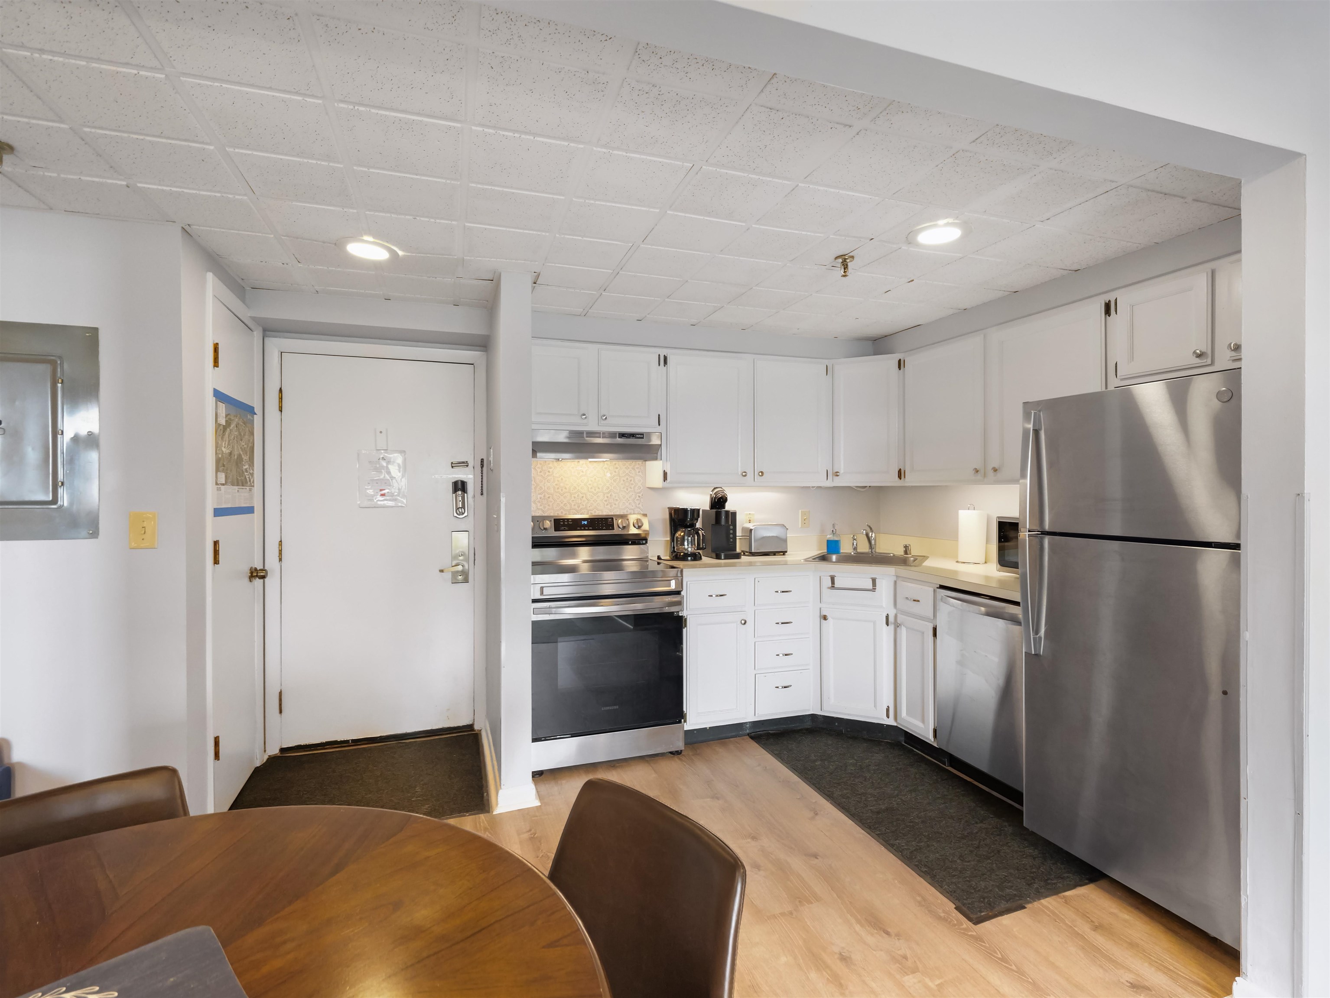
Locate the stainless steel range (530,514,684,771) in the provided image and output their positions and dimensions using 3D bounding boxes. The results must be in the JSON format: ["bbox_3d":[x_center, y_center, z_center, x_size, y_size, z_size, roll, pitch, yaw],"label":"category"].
[{"bbox_3d":[-0.352,0.674,3.134,0.760,1.170,0.670,0,1,-19],"label":"stainless steel range"}]

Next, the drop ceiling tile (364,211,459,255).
[{"bbox_3d":[-0.885,-0.939,2.180,0.280,0.020,0.280,0,1,-19],"label":"drop ceiling tile"}]

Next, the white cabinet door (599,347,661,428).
[{"bbox_3d":[-0.190,-0.591,3.300,0.338,0.408,0.022,-1,1,-19],"label":"white cabinet door"}]

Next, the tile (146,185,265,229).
[{"bbox_3d":[-1.460,-0.936,1.987,0.280,0.020,0.280,0,1,-19],"label":"tile"}]

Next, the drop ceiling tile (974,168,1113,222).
[{"bbox_3d":[1.148,-0.931,1.876,0.290,0.020,0.290,-1,2,-19],"label":"drop ceiling tile"}]

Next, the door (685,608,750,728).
[{"bbox_3d":[0.268,0.866,3.154,0.326,0.561,0.022,0,0,-18],"label":"door"}]

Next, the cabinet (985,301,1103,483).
[{"bbox_3d":[1.742,-0.431,2.672,0.335,0.725,0.550,0,1,-19],"label":"cabinet"}]

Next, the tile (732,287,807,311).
[{"bbox_3d":[0.489,-0.965,2.958,0.282,0.020,0.285,-1,1,-19],"label":"tile"}]

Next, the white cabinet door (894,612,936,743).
[{"bbox_3d":[1.224,0.865,3.014,0.022,0.561,0.231,0,0,-23],"label":"white cabinet door"}]

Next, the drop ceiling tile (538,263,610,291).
[{"bbox_3d":[-0.399,-0.954,2.659,0.282,0.017,0.278,0,1,-18],"label":"drop ceiling tile"}]

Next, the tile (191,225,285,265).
[{"bbox_3d":[-1.559,-0.952,2.298,0.270,0.018,0.290,0,1,-19],"label":"tile"}]

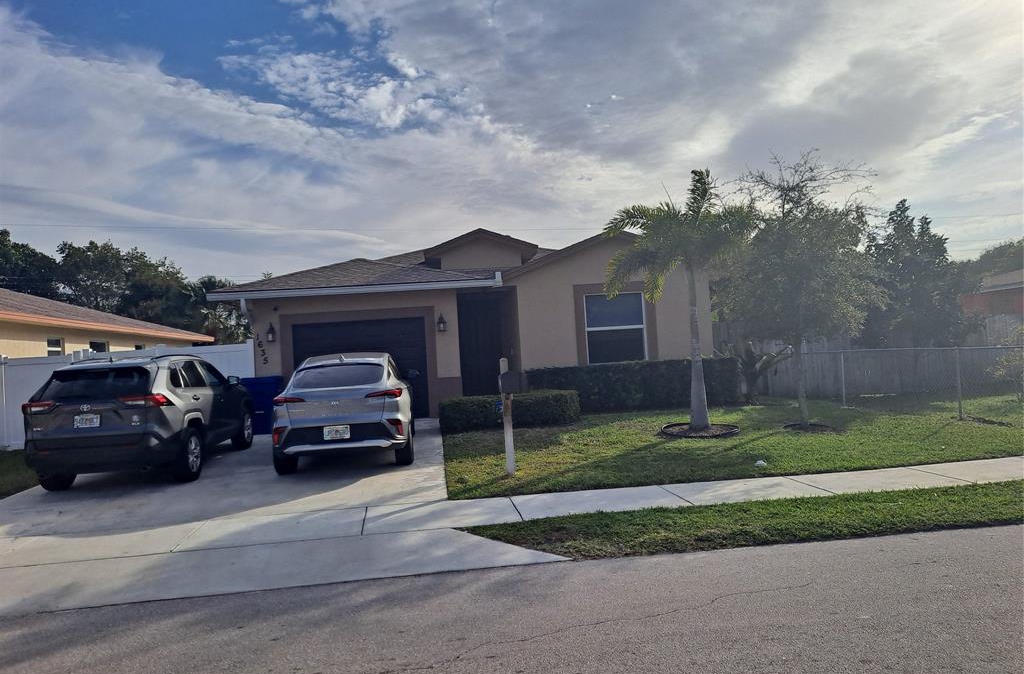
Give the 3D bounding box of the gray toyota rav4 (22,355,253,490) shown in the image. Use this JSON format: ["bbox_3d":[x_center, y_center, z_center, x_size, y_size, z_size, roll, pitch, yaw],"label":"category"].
[{"bbox_3d":[-5.234,1.088,10.969,1.860,1.700,4.600,-3,0,-5],"label":"gray toyota rav4"}]

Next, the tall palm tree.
[{"bbox_3d":[2.763,-0.611,11.820,2.520,4.140,2.400,-3,-1,-6],"label":"tall palm tree"}]

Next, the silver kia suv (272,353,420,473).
[{"bbox_3d":[-2.446,0.997,11.371,1.820,1.560,4.630,-3,1,-7],"label":"silver kia suv"}]

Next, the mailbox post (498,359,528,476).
[{"bbox_3d":[0.004,0.932,8.641,0.280,1.380,0.450,-4,-1,3],"label":"mailbox post"}]

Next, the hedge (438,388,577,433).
[{"bbox_3d":[-0.073,1.349,13.553,2.500,0.560,1.150,-3,-1,-6],"label":"hedge"}]

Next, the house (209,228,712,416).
[{"bbox_3d":[-1.261,-0.326,20.801,10.500,4.250,11.800,-3,-1,-6],"label":"house"}]

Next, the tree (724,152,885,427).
[{"bbox_3d":[4.561,-0.772,11.557,2.750,4.280,2.600,-3,-1,-6],"label":"tree"}]

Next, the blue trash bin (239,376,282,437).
[{"bbox_3d":[-4.856,1.333,14.575,0.770,1.100,0.800,-3,-1,-6],"label":"blue trash bin"}]

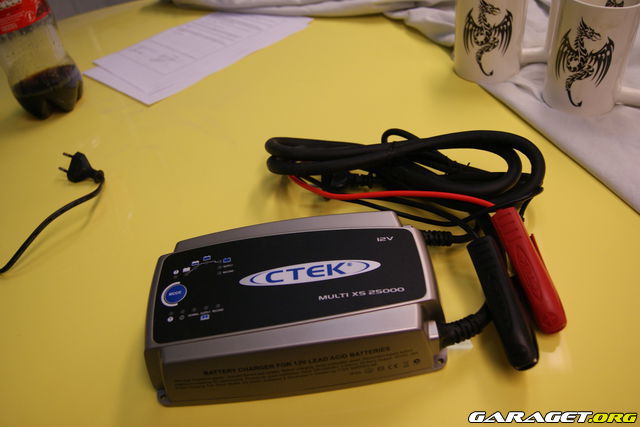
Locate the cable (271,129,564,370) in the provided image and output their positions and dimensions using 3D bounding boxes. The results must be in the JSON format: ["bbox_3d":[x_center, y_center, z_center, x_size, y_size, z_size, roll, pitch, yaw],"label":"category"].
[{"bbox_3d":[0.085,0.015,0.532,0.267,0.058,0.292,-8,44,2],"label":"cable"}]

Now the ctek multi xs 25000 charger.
[{"bbox_3d":[-0.022,0.073,0.488,0.235,0.064,0.130,-8,44,2],"label":"ctek multi xs 25000 charger"}]

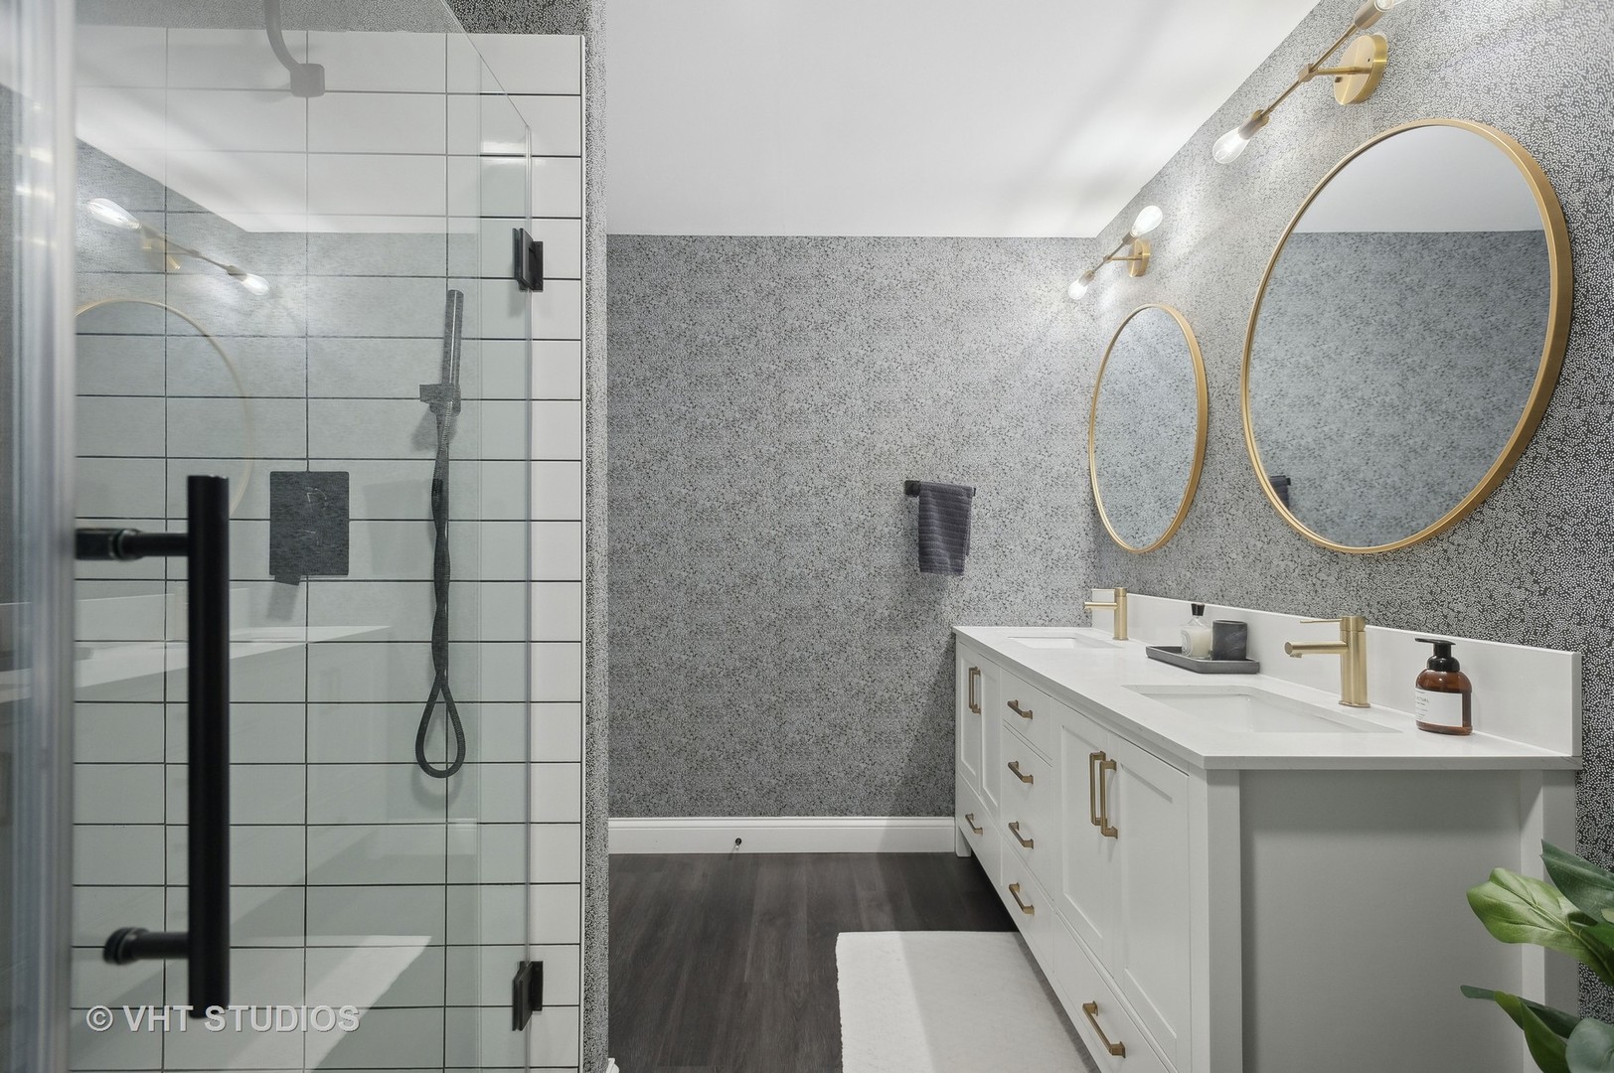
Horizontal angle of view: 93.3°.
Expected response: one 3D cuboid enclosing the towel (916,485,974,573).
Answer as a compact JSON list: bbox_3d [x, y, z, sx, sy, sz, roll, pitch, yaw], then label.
[{"bbox_3d":[0.526,-0.029,2.900,0.220,0.350,0.075,0,-1,0],"label":"towel"}]

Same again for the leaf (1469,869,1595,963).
[{"bbox_3d":[0.889,0.465,0.930,0.130,0.115,0.090,-1,-1,44],"label":"leaf"}]

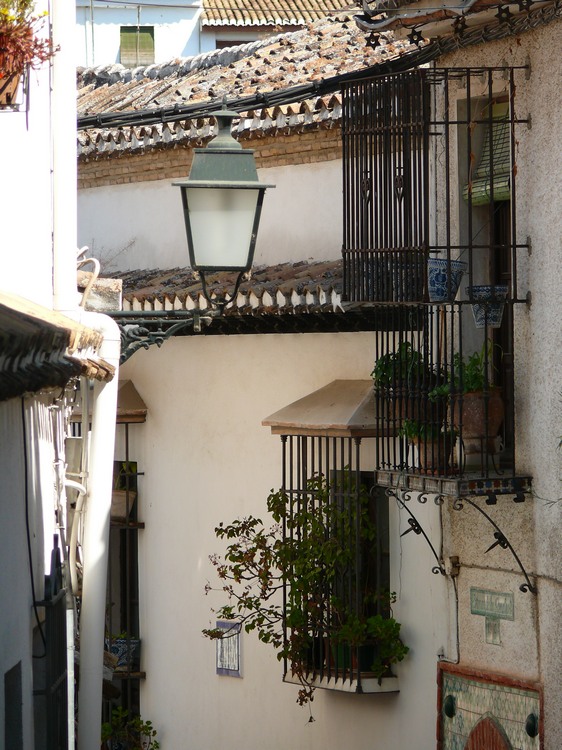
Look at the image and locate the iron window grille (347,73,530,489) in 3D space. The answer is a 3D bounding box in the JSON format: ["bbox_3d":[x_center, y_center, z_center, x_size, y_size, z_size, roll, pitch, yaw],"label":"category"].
[{"bbox_3d":[0.854,-0.534,29.297,0.600,2.270,1.450,-1,1,-18],"label":"iron window grille"}]

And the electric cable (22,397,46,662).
[{"bbox_3d":[-1.003,0.620,21.500,0.100,1.050,0.150,-1,1,0],"label":"electric cable"}]

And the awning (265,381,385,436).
[{"bbox_3d":[0.296,0.192,31.587,0.350,0.320,1.350,-1,1,-23],"label":"awning"}]

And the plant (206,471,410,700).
[{"bbox_3d":[0.152,1.280,31.400,0.860,1.330,1.050,-1,1,-23],"label":"plant"}]

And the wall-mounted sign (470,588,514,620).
[{"bbox_3d":[1.173,1.271,29.300,0.030,0.145,0.650,-1,1,-18],"label":"wall-mounted sign"}]

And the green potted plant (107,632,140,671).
[{"bbox_3d":[-1.040,1.831,35.000,0.225,0.275,0.225,-1,1,0],"label":"green potted plant"}]

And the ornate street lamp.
[{"bbox_3d":[-0.264,-0.802,24.500,0.475,0.960,0.475,-1,1,0],"label":"ornate street lamp"}]

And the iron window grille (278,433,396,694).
[{"bbox_3d":[0.360,1.121,31.675,0.260,1.520,1.120,-1,1,-23],"label":"iron window grille"}]

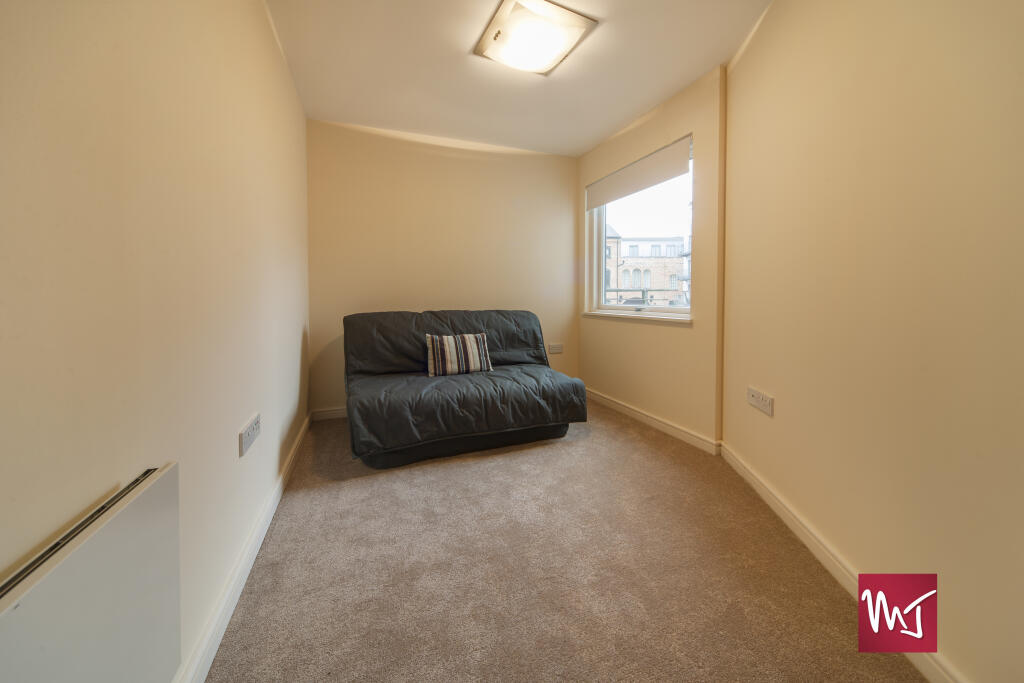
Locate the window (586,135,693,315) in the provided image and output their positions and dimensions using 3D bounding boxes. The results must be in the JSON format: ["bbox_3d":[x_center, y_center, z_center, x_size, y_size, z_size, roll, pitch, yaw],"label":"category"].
[{"bbox_3d":[0.976,-0.822,2.799,0.110,1.205,1.127,-2,6,-23],"label":"window"}]

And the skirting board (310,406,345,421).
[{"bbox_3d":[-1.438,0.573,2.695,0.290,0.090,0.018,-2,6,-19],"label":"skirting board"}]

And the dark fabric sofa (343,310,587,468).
[{"bbox_3d":[-0.328,0.220,2.550,1.520,0.870,0.930,-2,6,-19],"label":"dark fabric sofa"}]

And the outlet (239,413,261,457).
[{"bbox_3d":[-0.996,0.354,1.298,0.014,0.087,0.180,-2,6,-23],"label":"outlet"}]

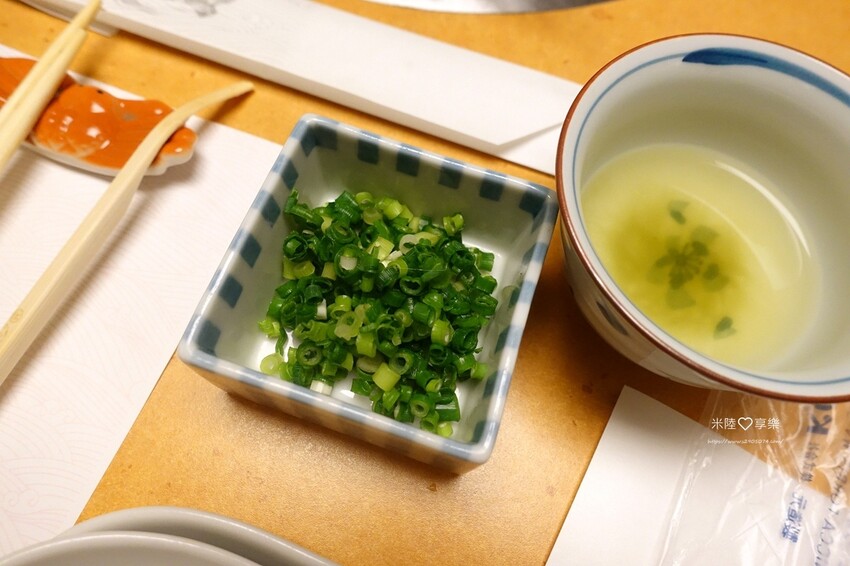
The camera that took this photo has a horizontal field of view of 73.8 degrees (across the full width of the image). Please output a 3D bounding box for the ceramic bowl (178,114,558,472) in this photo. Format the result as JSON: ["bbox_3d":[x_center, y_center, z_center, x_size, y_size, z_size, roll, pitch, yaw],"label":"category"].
[{"bbox_3d":[-0.012,0.004,0.165,0.078,0.041,0.078,18,67,3],"label":"ceramic bowl"}]

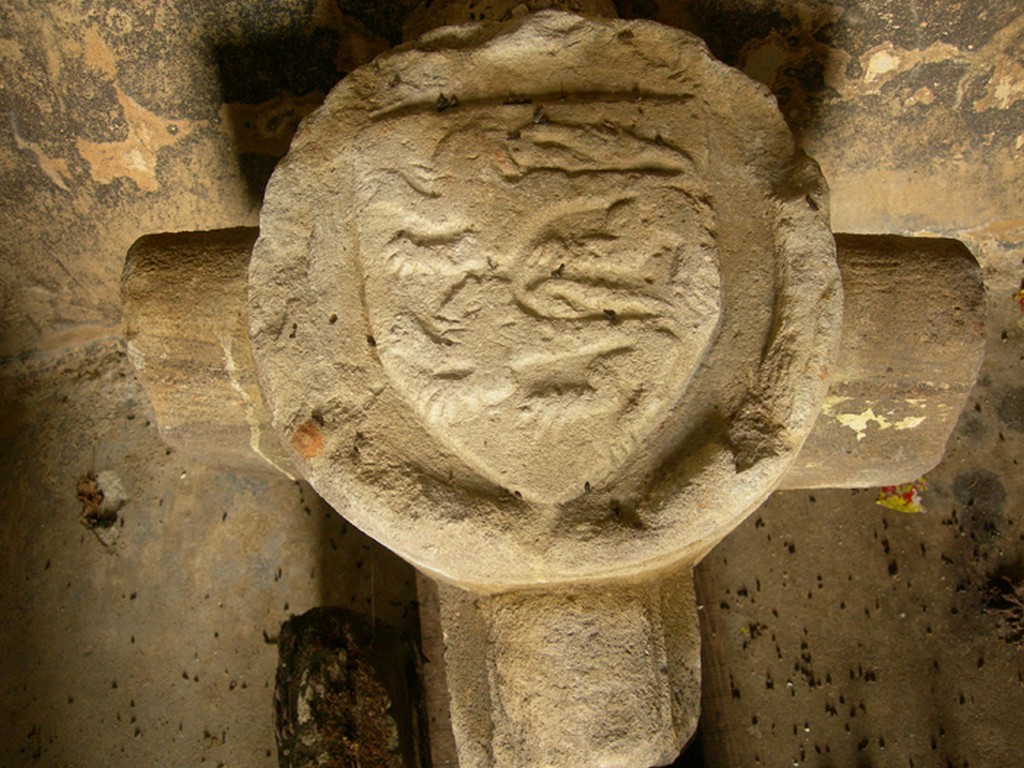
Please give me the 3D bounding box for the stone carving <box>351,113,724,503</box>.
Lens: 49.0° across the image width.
[{"bbox_3d":[0.021,-0.064,0.900,0.288,0.050,0.318,-2,77,3],"label":"stone carving"}]

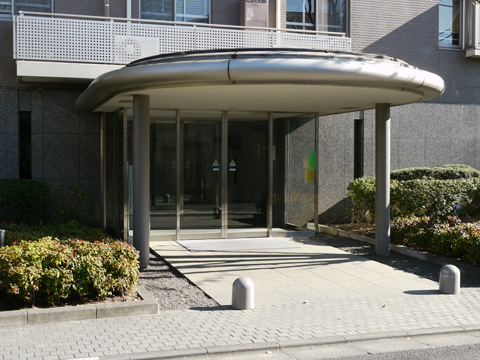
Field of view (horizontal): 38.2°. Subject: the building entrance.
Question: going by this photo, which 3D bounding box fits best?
[{"bbox_3d":[-0.591,-0.088,12.172,2.410,2.250,0.250,0,2,-18],"label":"building entrance"}]

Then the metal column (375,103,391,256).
[{"bbox_3d":[2.183,-0.009,10.595,0.215,2.310,0.215,0,2,0],"label":"metal column"}]

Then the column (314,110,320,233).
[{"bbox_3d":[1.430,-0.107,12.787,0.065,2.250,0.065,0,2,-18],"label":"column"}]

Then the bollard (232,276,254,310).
[{"bbox_3d":[0.024,1.120,6.964,0.220,0.310,0.220,0,2,0],"label":"bollard"}]

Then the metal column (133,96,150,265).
[{"bbox_3d":[-1.336,0.019,9.411,0.215,2.310,0.215,0,2,-18],"label":"metal column"}]

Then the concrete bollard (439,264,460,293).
[{"bbox_3d":[2.323,1.094,7.729,0.220,0.305,0.220,0,2,-18],"label":"concrete bollard"}]

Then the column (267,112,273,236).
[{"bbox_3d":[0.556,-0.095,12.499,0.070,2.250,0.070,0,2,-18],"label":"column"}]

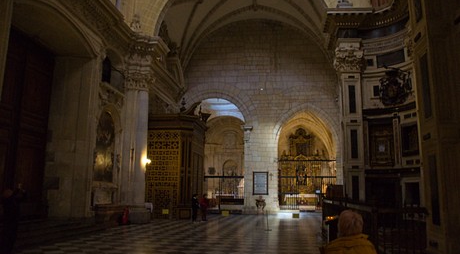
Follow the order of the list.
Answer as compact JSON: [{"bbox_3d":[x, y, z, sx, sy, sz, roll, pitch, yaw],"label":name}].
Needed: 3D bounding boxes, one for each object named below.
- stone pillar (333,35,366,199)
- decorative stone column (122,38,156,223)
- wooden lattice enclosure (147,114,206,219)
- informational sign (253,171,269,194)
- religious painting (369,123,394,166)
[{"bbox_3d":[5.395,0.008,15.093,1.250,8.400,0.950,-1,-11,9],"label":"stone pillar"},{"bbox_3d":[-4.986,0.143,19.718,1.300,10.400,1.300,-1,-11,9],"label":"decorative stone column"},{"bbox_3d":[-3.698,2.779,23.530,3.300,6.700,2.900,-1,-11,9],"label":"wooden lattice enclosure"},{"bbox_3d":[2.378,4.364,26.529,1.200,1.800,0.080,-1,-11,9],"label":"informational sign"},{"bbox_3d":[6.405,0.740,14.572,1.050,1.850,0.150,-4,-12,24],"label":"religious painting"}]

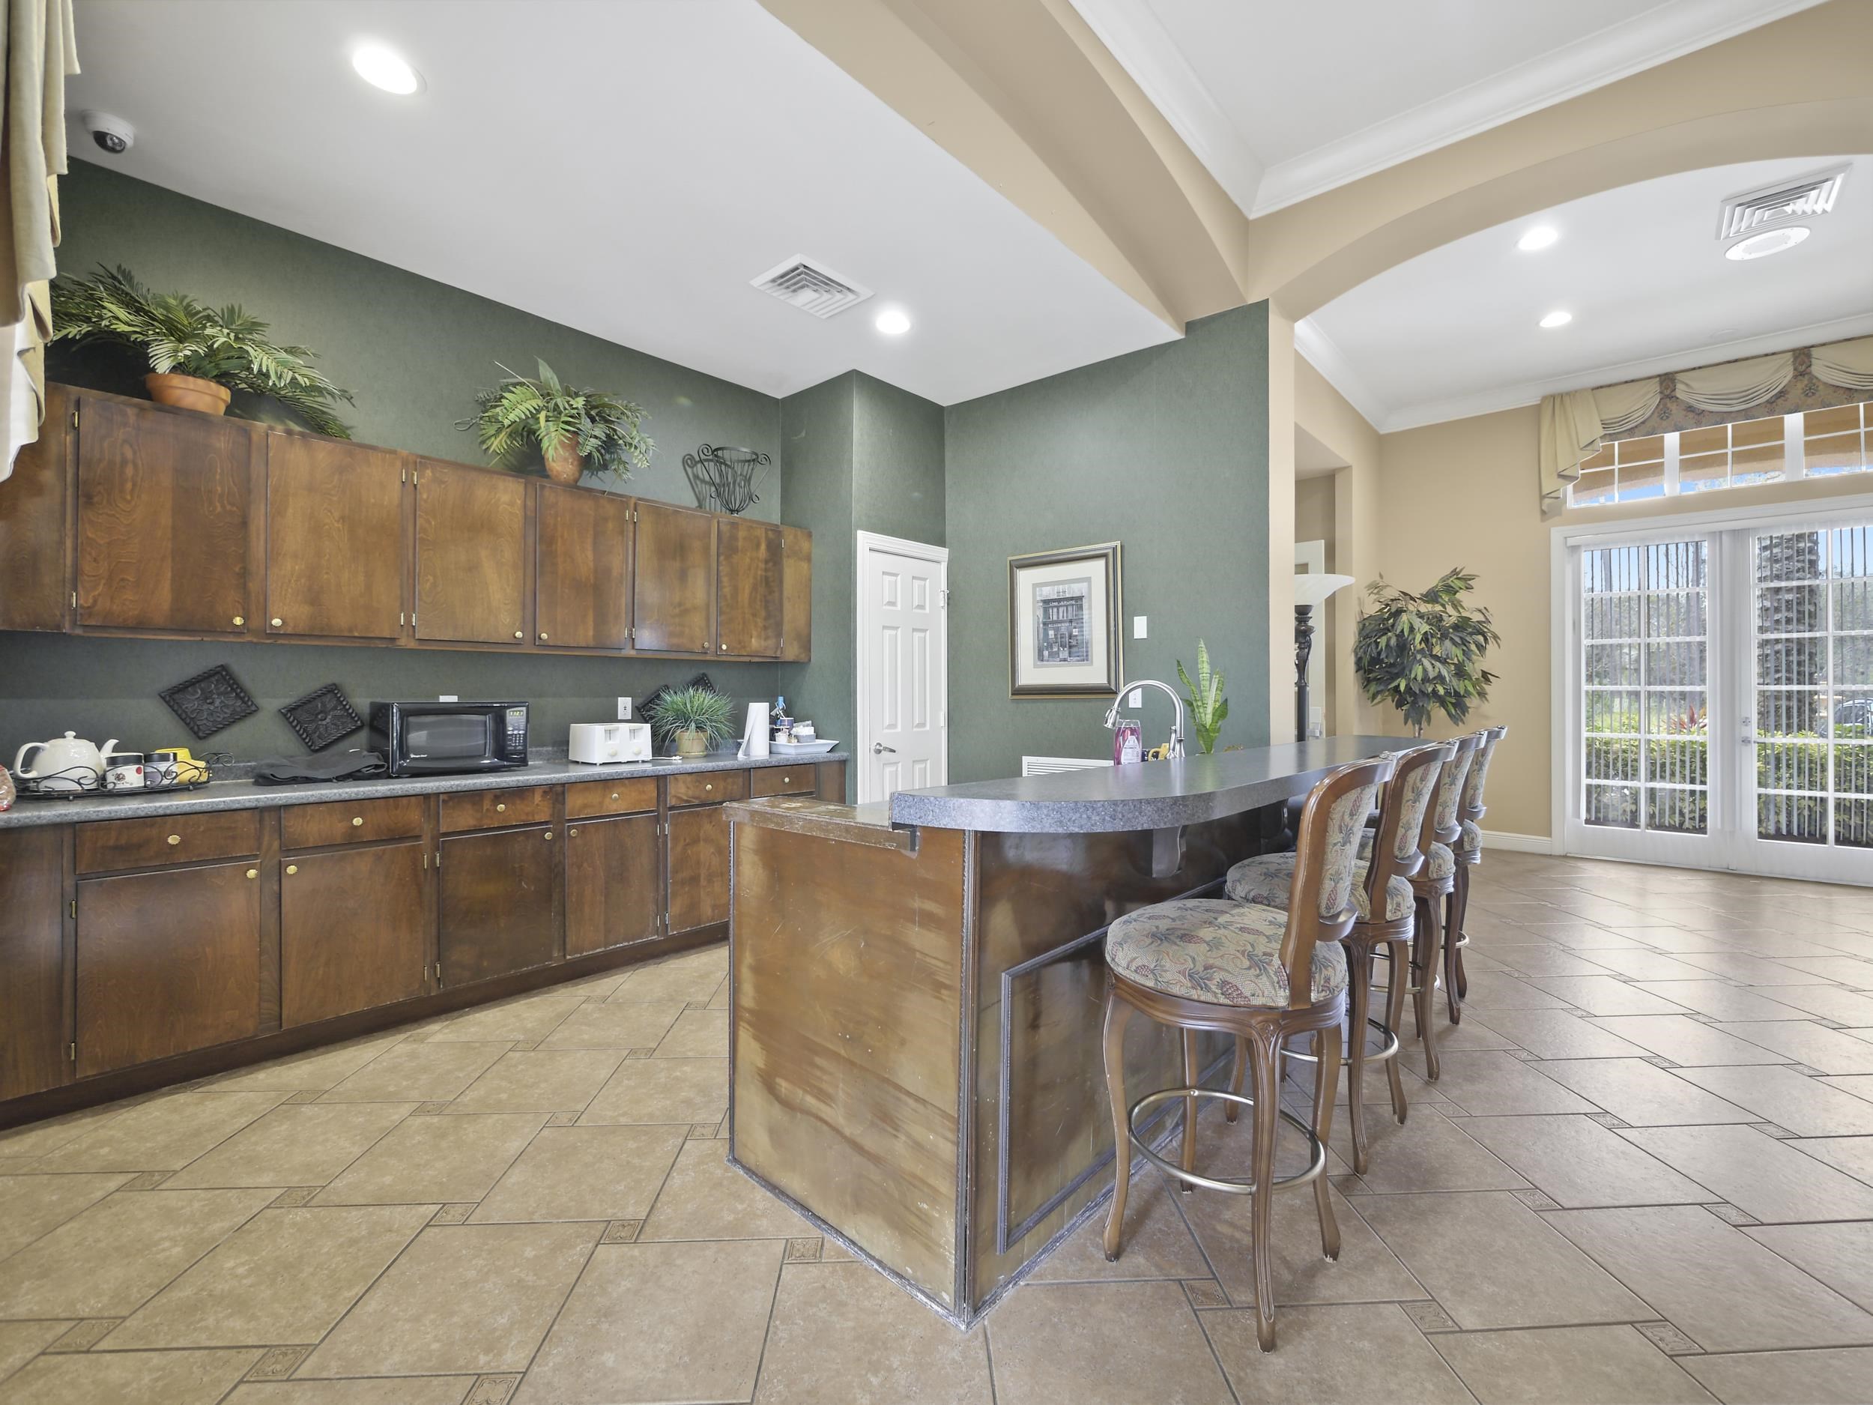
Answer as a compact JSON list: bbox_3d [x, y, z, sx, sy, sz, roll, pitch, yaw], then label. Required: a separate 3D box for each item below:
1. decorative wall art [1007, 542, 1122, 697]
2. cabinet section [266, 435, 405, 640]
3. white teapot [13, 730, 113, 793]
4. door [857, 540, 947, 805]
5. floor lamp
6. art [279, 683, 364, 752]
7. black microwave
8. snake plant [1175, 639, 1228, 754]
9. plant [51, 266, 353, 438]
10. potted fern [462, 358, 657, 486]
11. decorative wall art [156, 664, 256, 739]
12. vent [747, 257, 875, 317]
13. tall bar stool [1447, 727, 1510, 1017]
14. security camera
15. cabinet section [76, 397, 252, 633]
[{"bbox_3d":[0.694,-0.429,4.185,0.720,0.820,0.045,0,0,43],"label":"decorative wall art"},{"bbox_3d":[-2.344,-0.601,2.932,0.320,0.720,0.401,0,0,44],"label":"cabinet section"},{"bbox_3d":[-2.863,0.196,2.499,0.153,0.202,0.231,0,1,43],"label":"white teapot"},{"bbox_3d":[-0.198,0.116,4.494,0.100,2.143,0.750,0,0,43],"label":"door"},{"bbox_3d":[1.910,0.260,3.956,0.480,1.860,0.480,0,0,43],"label":"floor lamp"},{"bbox_3d":[-2.511,0.065,3.108,0.020,0.205,0.205,0,32,43],"label":"art"},{"bbox_3d":[-2.102,0.150,3.278,0.369,0.300,0.499,0,0,41],"label":"black microwave"},{"bbox_3d":[1.056,0.010,2.994,0.180,0.520,0.200,0,0,43],"label":"snake plant"},{"bbox_3d":[-2.581,-1.216,2.700,0.473,0.433,0.827,0,1,43],"label":"plant"},{"bbox_3d":[-1.694,-1.272,3.464,0.520,0.560,0.770,0,0,43],"label":"potted fern"},{"bbox_3d":[-2.654,0.001,2.775,0.025,0.200,0.200,0,34,43],"label":"decorative wall art"},{"bbox_3d":[-0.564,-1.882,3.467,0.355,0.030,0.433,0,1,43],"label":"vent"},{"bbox_3d":[1.940,0.642,3.020,0.566,1.108,0.488,0,1,43],"label":"tall bar stool"},{"bbox_3d":[-2.599,-1.781,2.381,0.120,0.090,0.120,0,0,43],"label":"security camera"},{"bbox_3d":[-2.652,-0.599,2.614,0.320,0.720,0.404,0,0,44],"label":"cabinet section"}]

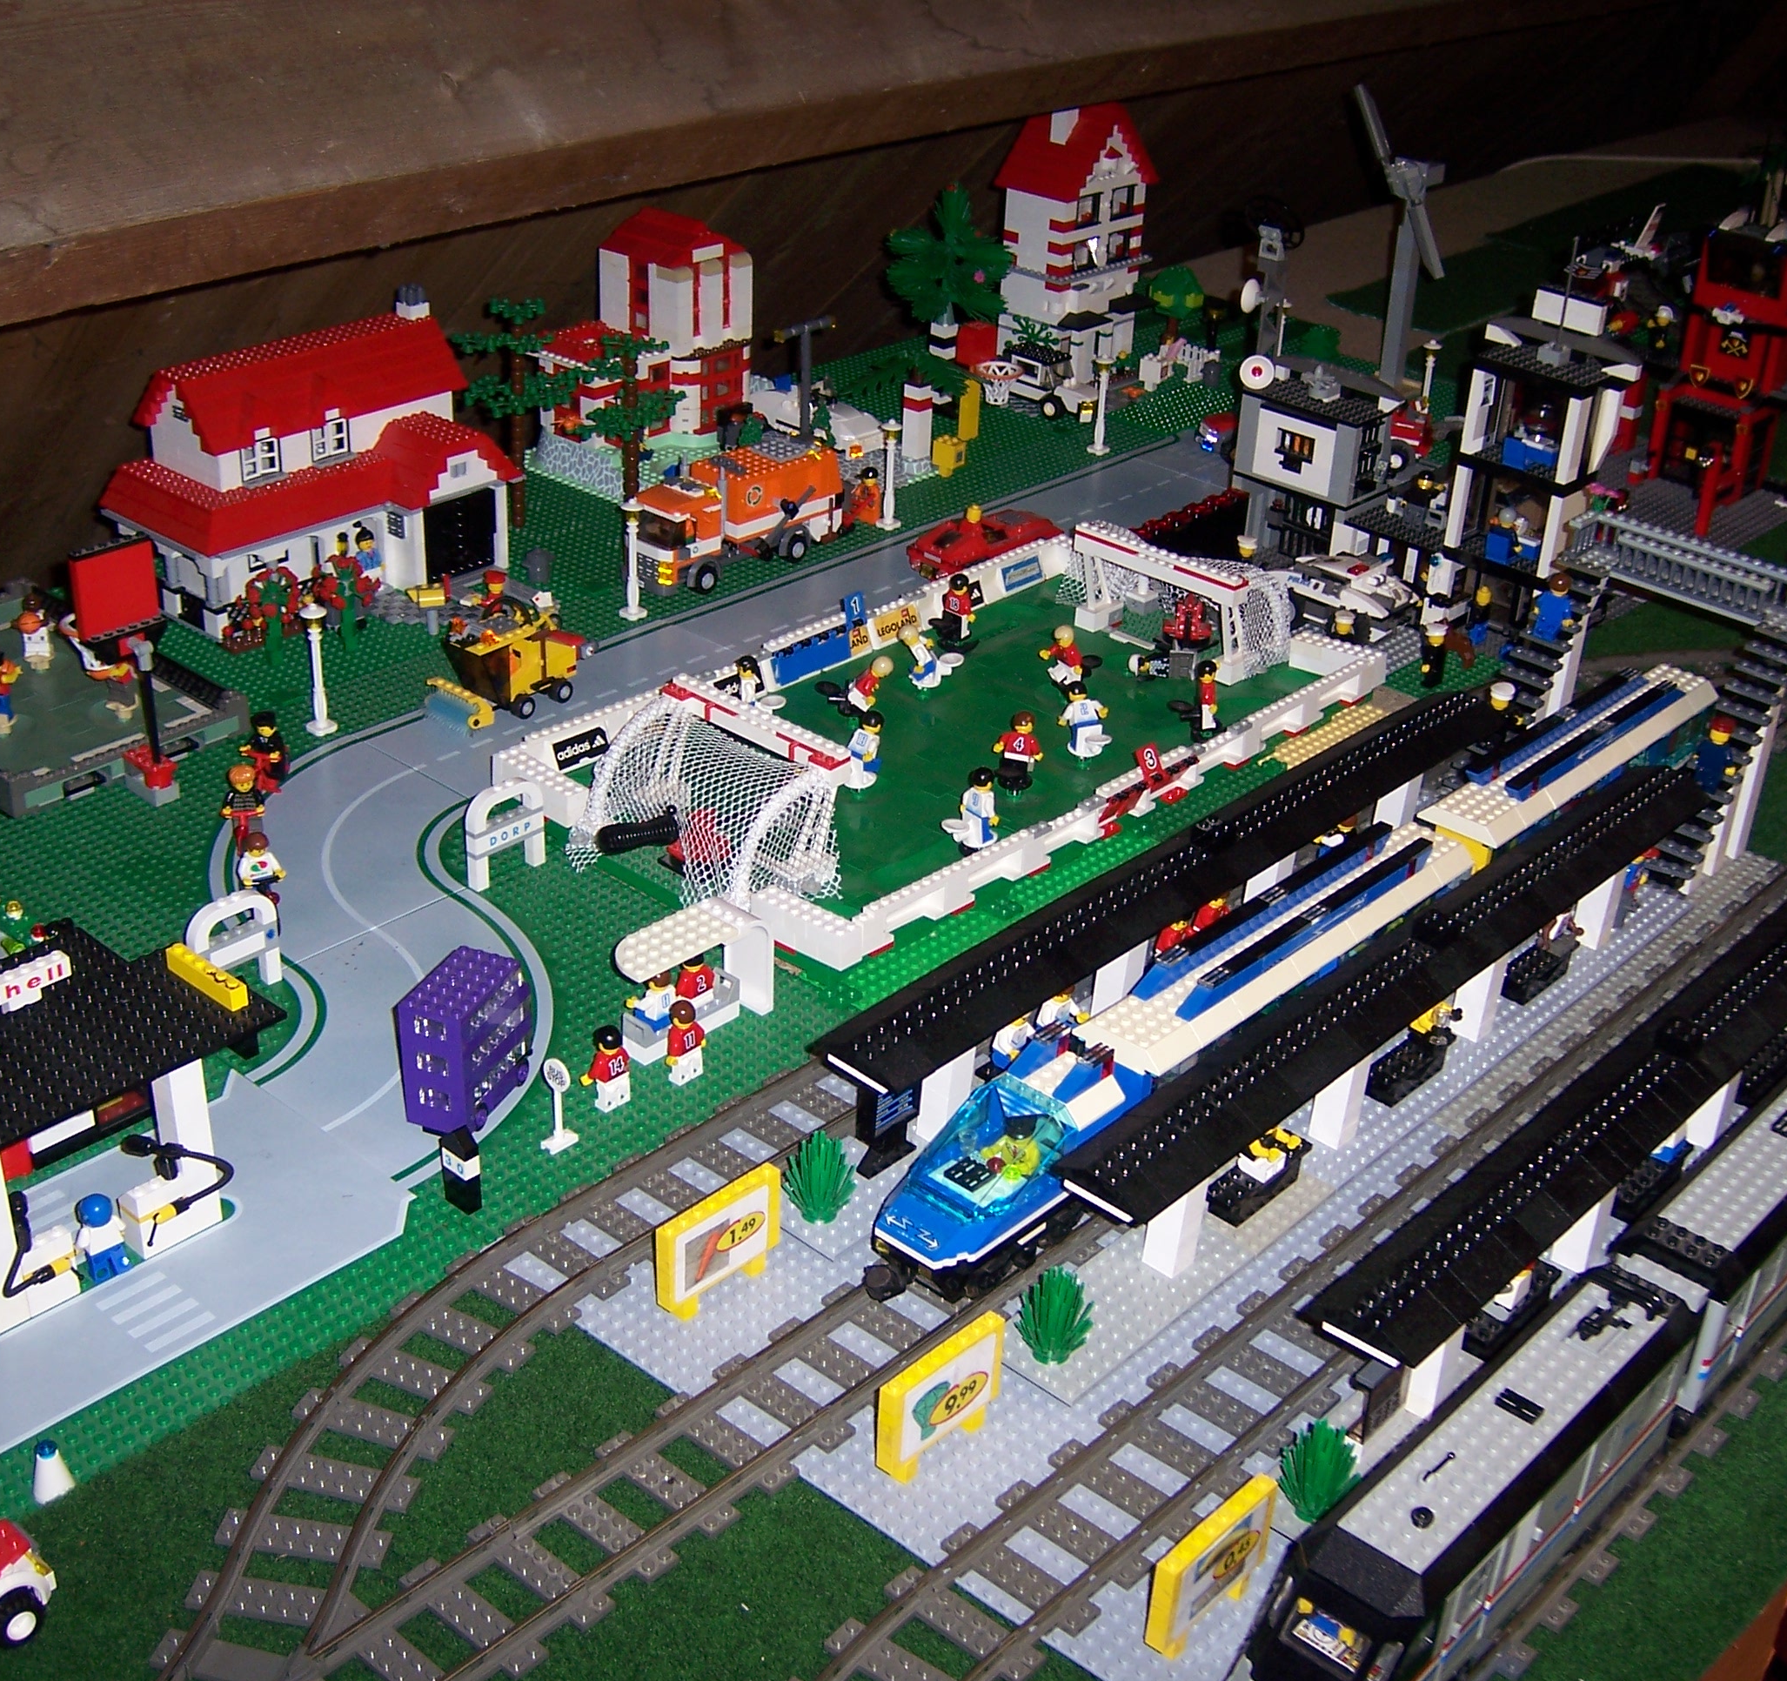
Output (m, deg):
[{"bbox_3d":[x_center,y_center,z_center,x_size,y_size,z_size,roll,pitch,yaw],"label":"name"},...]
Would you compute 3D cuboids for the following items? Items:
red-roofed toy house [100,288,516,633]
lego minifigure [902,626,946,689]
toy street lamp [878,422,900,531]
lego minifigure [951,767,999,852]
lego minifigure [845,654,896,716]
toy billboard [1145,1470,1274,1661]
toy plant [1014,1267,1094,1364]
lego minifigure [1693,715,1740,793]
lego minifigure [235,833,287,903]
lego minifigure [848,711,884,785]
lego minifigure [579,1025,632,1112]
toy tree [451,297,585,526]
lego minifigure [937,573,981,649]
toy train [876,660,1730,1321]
[{"bbox_3d":[-0.406,-0.274,1.642,0.151,0.190,0.254,24,35,35],"label":"red-roofed toy house"},{"bbox_3d":[0.019,-0.118,1.517,0.024,0.043,0.018,6,37,43],"label":"lego minifigure"},{"bbox_3d":[-0.001,-0.273,1.743,0.018,0.082,0.018,2,29,-1],"label":"toy street lamp"},{"bbox_3d":[0.048,-0.017,1.319,0.025,0.047,0.019,26,37,35],"label":"lego minifigure"},{"bbox_3d":[-0.014,-0.096,1.458,0.018,0.044,0.024,24,26,-14],"label":"lego minifigure"},{"bbox_3d":[0.115,0.266,0.850,0.009,0.050,0.064,26,37,35],"label":"toy billboard"},{"bbox_3d":[0.065,0.192,0.942,0.031,0.041,0.031,2,29,-1],"label":"toy plant"},{"bbox_3d":[0.469,-0.049,1.331,0.014,0.042,0.025,-23,37,-39],"label":"lego minifigure"},{"bbox_3d":[-0.338,0.018,1.242,0.025,0.042,0.018,-16,33,-31],"label":"lego minifigure"},{"bbox_3d":[-0.016,-0.057,1.387,0.024,0.046,0.019,24,25,35],"label":"lego minifigure"},{"bbox_3d":[-0.133,0.105,1.090,0.017,0.041,0.026,26,36,35],"label":"lego minifigure"},{"bbox_3d":[-0.273,-0.319,1.715,0.066,0.168,0.086,26,36,35],"label":"toy tree"},{"bbox_3d":[0.046,-0.161,1.592,0.025,0.047,0.020,20,33,30],"label":"lego minifigure"},{"bbox_3d":[0.236,0.042,1.182,0.050,0.092,0.725,26,36,35],"label":"toy train"}]

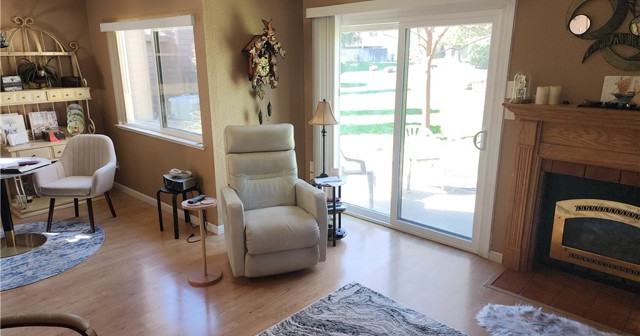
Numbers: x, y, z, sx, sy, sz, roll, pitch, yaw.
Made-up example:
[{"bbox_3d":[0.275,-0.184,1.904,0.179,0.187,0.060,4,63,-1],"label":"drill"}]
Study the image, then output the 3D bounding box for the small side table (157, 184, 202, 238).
[{"bbox_3d":[-1.372,0.418,4.202,0.350,0.450,0.350,0,15,0],"label":"small side table"}]

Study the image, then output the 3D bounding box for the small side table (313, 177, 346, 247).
[{"bbox_3d":[0.096,0.397,3.955,0.320,0.600,0.320,-1,16,-3],"label":"small side table"}]

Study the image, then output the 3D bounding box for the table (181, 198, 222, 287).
[{"bbox_3d":[-0.904,0.561,3.307,0.275,0.645,0.275,0,15,0],"label":"table"}]

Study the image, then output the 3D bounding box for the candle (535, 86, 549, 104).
[{"bbox_3d":[1.581,-0.513,3.028,0.076,0.122,0.076,13,20,40],"label":"candle"}]

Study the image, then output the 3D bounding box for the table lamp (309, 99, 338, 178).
[{"bbox_3d":[0.034,-0.252,3.864,0.265,0.700,0.265,-1,16,-3],"label":"table lamp"}]

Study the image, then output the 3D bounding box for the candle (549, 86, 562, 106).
[{"bbox_3d":[1.645,-0.505,2.970,0.076,0.122,0.076,13,20,40],"label":"candle"}]

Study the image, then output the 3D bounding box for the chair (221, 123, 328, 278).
[{"bbox_3d":[-0.457,0.217,3.739,0.770,1.070,0.900,-5,16,-16],"label":"chair"}]

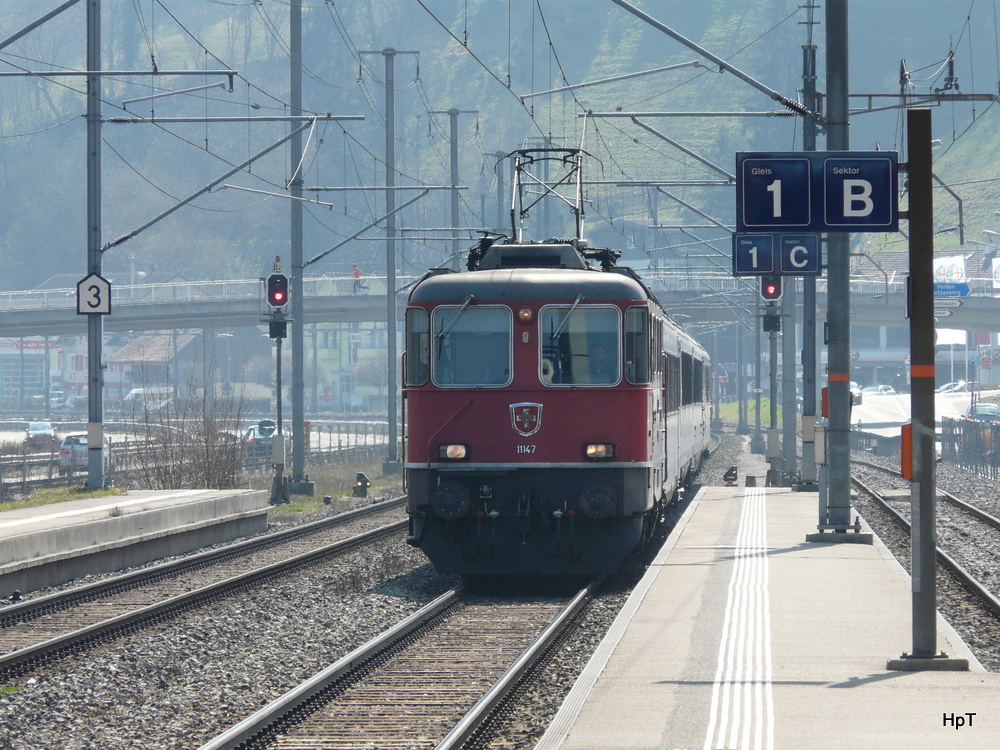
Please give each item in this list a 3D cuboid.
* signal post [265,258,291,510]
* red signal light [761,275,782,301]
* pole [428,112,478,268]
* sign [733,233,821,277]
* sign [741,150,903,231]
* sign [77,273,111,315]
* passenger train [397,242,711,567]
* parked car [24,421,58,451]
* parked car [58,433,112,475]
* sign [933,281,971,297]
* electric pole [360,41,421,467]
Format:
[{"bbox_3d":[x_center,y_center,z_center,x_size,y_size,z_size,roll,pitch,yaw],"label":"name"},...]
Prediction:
[{"bbox_3d":[-5.109,0.150,187.000,0.620,5.700,0.500,0,0,2],"label":"signal post"},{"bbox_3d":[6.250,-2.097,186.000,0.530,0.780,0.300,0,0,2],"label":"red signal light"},{"bbox_3d":[-1.610,-3.348,296.000,1.800,12.800,0.320,0,0,2],"label":"pole"},{"bbox_3d":[3.229,-1.412,94.300,1.030,0.510,0.110,0,0,2],"label":"sign"},{"bbox_3d":[2.023,-1.164,51.500,1.030,0.510,0.110,0,0,2],"label":"sign"},{"bbox_3d":[-7.515,-1.506,149.800,0.620,0.780,0.060,0,0,2],"label":"sign"},{"bbox_3d":[0.540,0.400,103.200,2.980,4.200,14.800,0,0,2],"label":"passenger train"},{"bbox_3d":[-29.872,3.811,527.000,1.770,1.470,4.200,0,0,0],"label":"parked car"},{"bbox_3d":[-15.462,2.940,301.000,1.770,1.500,4.400,0,0,-1],"label":"parked car"},{"bbox_3d":[16.152,-3.047,290.000,1.500,0.500,0.080,0,0,2],"label":"sign"},{"bbox_3d":[-3.344,-3.557,247.000,1.750,12.800,0.320,0,0,2],"label":"electric pole"}]

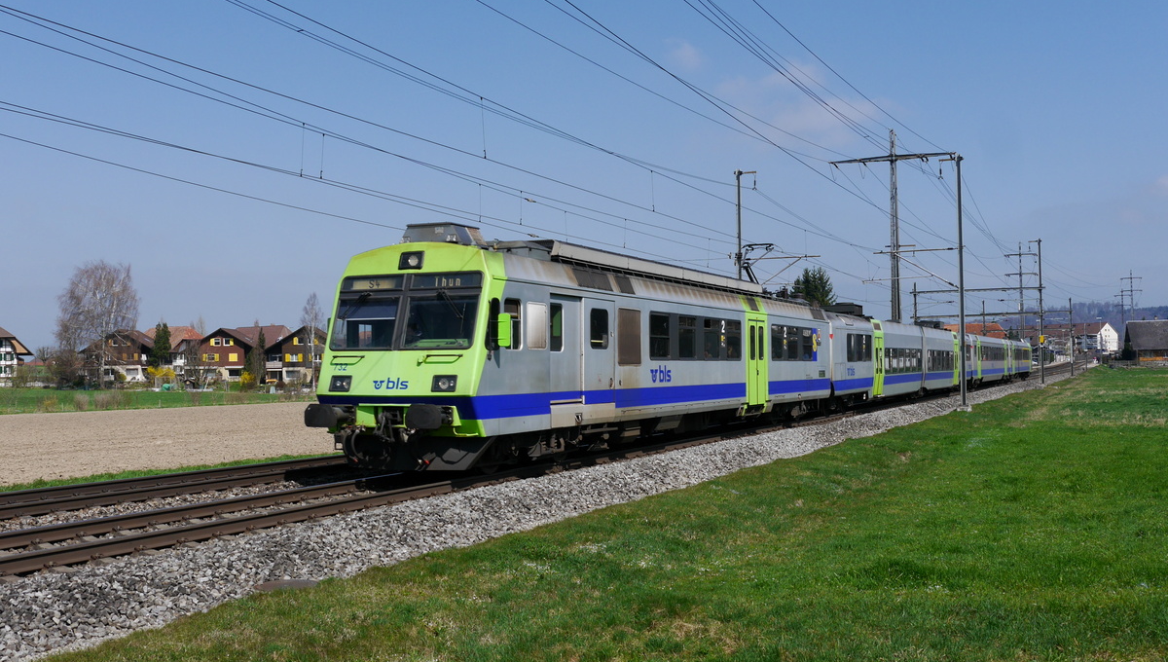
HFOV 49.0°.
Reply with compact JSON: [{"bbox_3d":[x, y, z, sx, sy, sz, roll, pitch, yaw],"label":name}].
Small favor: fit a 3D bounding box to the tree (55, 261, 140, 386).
[{"bbox_3d":[-81.145,-1.088,214.000,13.870,21.200,13.450,0,-2,-21],"label":"tree"}]

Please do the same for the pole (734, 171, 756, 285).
[{"bbox_3d":[7.820,-1.981,61.449,1.090,11.550,0.350,-1,-2,23],"label":"pole"}]

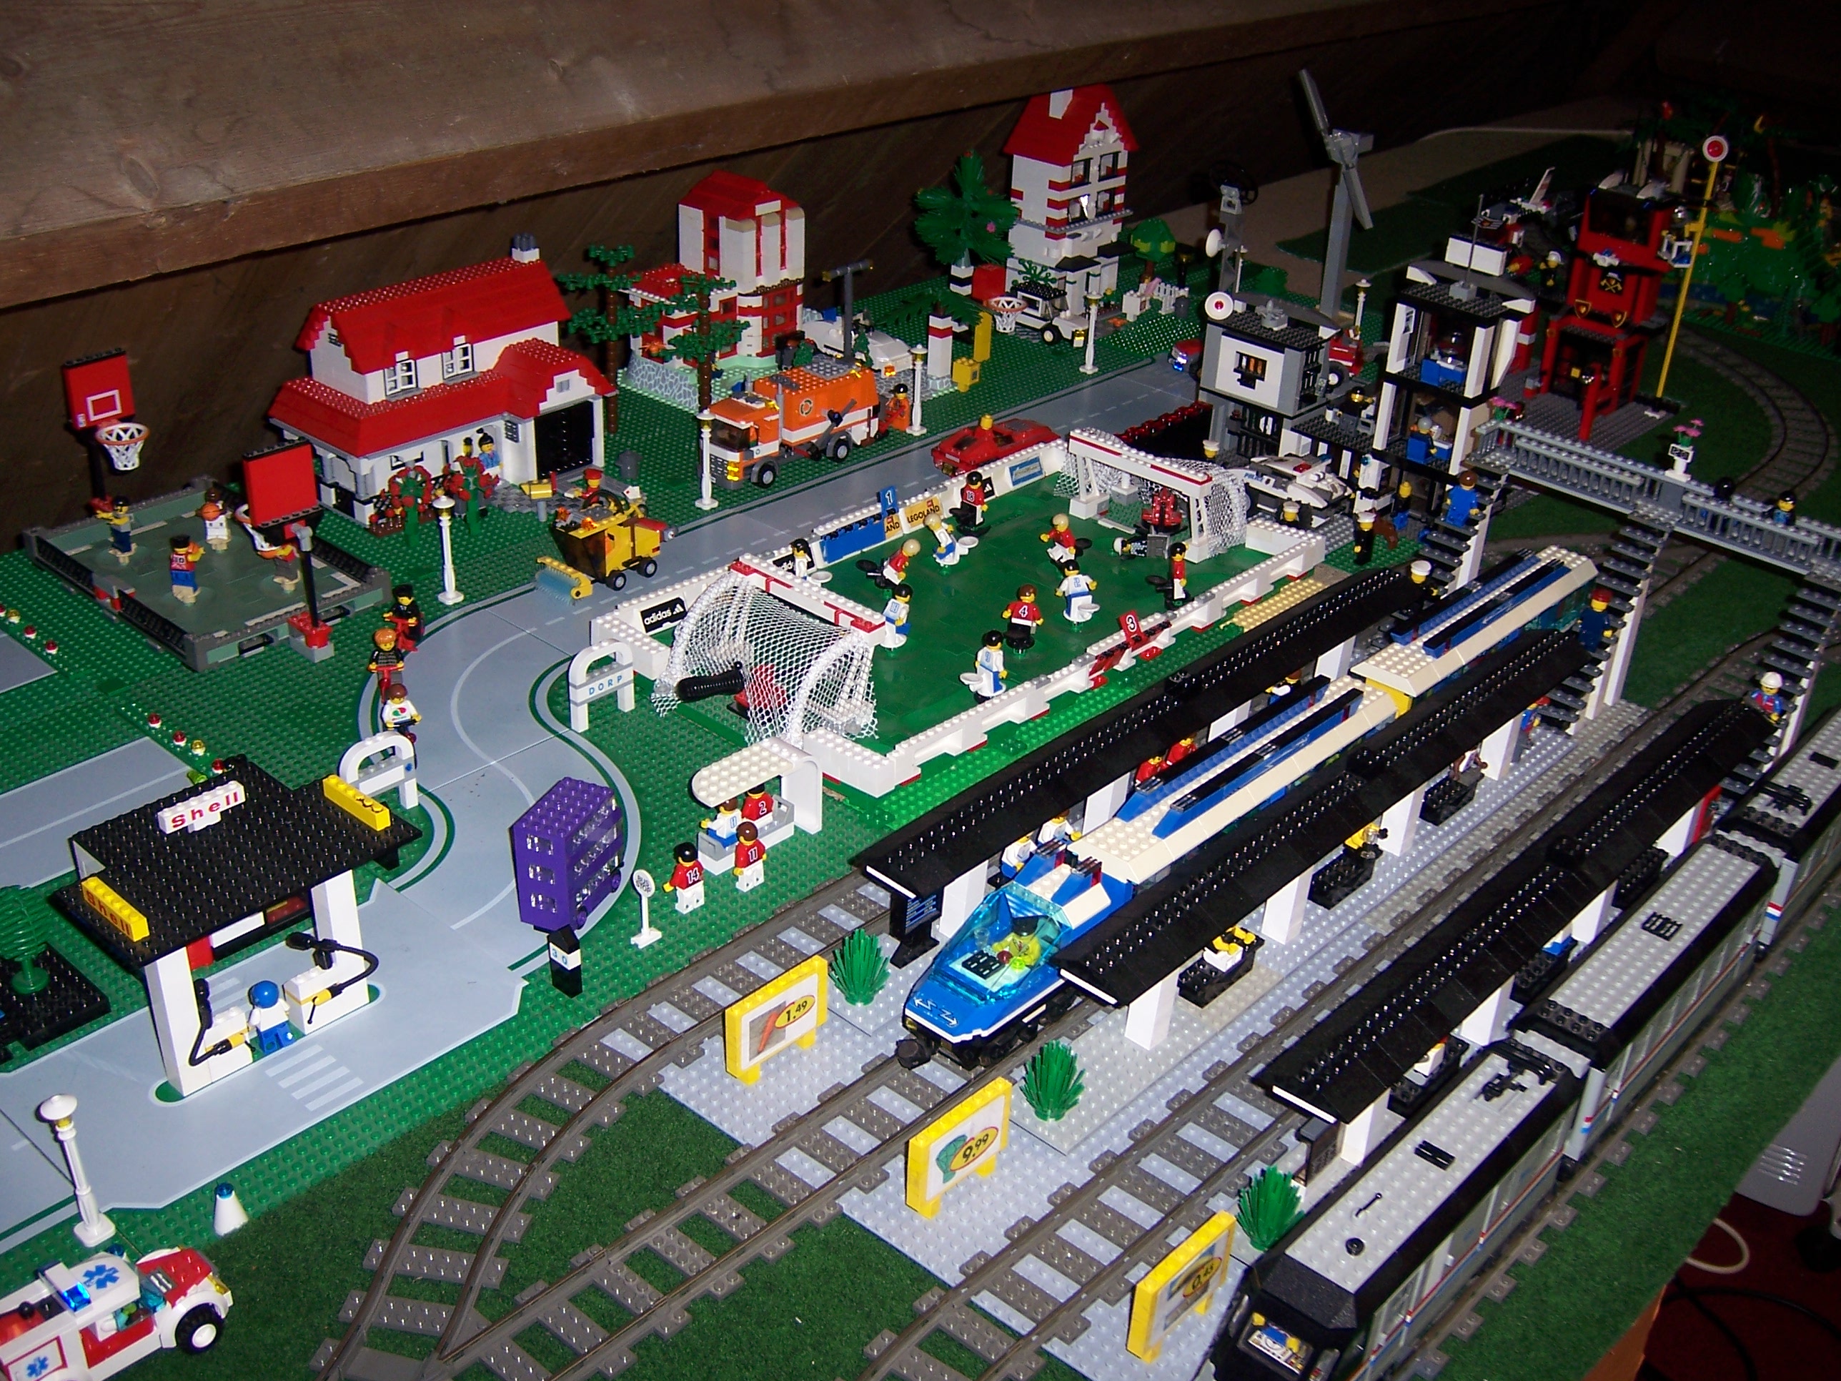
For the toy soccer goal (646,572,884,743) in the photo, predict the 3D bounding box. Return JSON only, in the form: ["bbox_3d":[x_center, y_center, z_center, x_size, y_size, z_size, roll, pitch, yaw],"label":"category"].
[{"bbox_3d":[-0.107,-0.020,1.292,0.146,0.067,0.105,26,36,35],"label":"toy soccer goal"}]

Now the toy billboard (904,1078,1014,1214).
[{"bbox_3d":[0.021,0.215,0.903,0.016,0.043,0.064,26,36,35],"label":"toy billboard"}]

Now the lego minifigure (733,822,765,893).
[{"bbox_3d":[-0.101,0.096,1.133,0.015,0.043,0.025,26,37,35],"label":"lego minifigure"}]

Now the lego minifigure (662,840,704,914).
[{"bbox_3d":[-0.133,0.105,1.090,0.017,0.041,0.026,26,36,35],"label":"lego minifigure"}]

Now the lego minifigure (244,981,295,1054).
[{"bbox_3d":[-0.334,0.165,0.980,0.015,0.041,0.025,24,35,35],"label":"lego minifigure"}]

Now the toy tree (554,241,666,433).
[{"bbox_3d":[-0.273,-0.319,1.715,0.066,0.168,0.086,26,36,35],"label":"toy tree"}]

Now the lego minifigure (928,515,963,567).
[{"bbox_3d":[0.019,-0.118,1.517,0.024,0.043,0.018,6,37,43],"label":"lego minifigure"}]

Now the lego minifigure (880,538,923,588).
[{"bbox_3d":[-0.014,-0.096,1.458,0.018,0.044,0.024,24,26,-14],"label":"lego minifigure"}]

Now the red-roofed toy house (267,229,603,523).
[{"bbox_3d":[-0.406,-0.274,1.642,0.151,0.190,0.254,24,35,35],"label":"red-roofed toy house"}]

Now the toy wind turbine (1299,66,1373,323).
[{"bbox_3d":[0.470,-0.548,2.137,0.122,0.272,0.065,24,35,35],"label":"toy wind turbine"}]

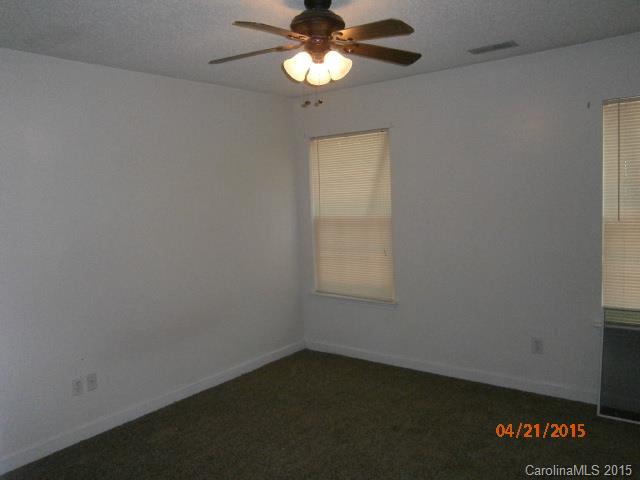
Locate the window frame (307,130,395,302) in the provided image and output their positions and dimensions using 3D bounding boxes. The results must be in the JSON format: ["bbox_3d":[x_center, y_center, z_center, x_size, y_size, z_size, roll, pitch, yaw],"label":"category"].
[{"bbox_3d":[0.279,-0.203,4.400,0.883,1.505,0.100,2,7,36],"label":"window frame"}]

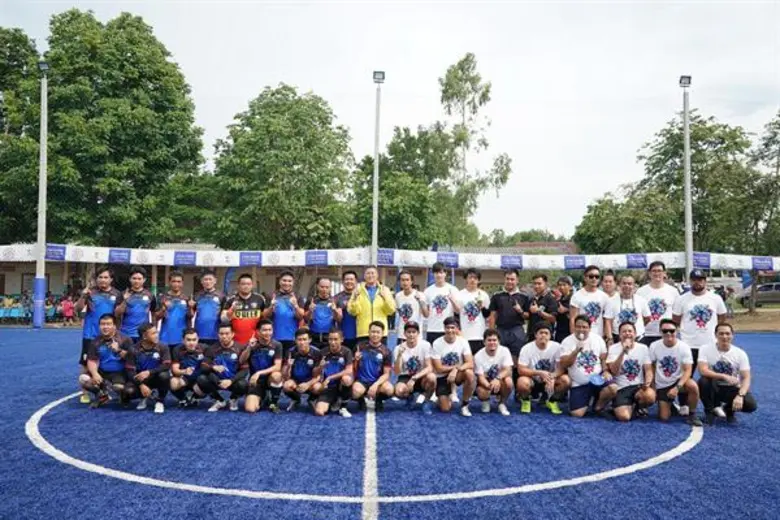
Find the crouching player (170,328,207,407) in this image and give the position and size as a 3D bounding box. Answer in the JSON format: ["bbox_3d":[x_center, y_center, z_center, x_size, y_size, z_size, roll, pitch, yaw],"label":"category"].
[{"bbox_3d":[-2.559,1.341,7.765,0.500,0.926,0.640,1,-2,-15],"label":"crouching player"}]

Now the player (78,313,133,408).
[{"bbox_3d":[-3.604,1.231,7.623,0.609,1.114,0.700,1,-2,-6],"label":"player"}]

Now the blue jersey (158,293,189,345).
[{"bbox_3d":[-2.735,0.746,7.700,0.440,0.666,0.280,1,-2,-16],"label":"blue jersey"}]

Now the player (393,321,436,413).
[{"bbox_3d":[0.304,1.284,7.467,0.530,1.050,0.700,0,-2,5],"label":"player"}]

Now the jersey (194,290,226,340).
[{"bbox_3d":[-2.284,0.710,7.720,0.430,0.655,0.280,1,-2,-13],"label":"jersey"}]

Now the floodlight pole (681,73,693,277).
[{"bbox_3d":[9.410,-1.799,19.130,0.360,8.091,0.350,-1,-2,14],"label":"floodlight pole"}]

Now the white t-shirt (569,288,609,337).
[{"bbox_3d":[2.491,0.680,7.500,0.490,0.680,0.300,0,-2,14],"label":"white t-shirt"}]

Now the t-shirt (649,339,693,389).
[{"bbox_3d":[3.246,1.198,7.020,0.510,0.580,0.330,0,-2,18],"label":"t-shirt"}]

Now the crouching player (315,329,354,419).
[{"bbox_3d":[-0.665,1.314,7.316,0.500,0.973,0.750,0,-2,-4],"label":"crouching player"}]

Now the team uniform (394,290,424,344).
[{"bbox_3d":[0.251,0.746,7.800,0.400,0.707,0.280,0,-2,1],"label":"team uniform"}]

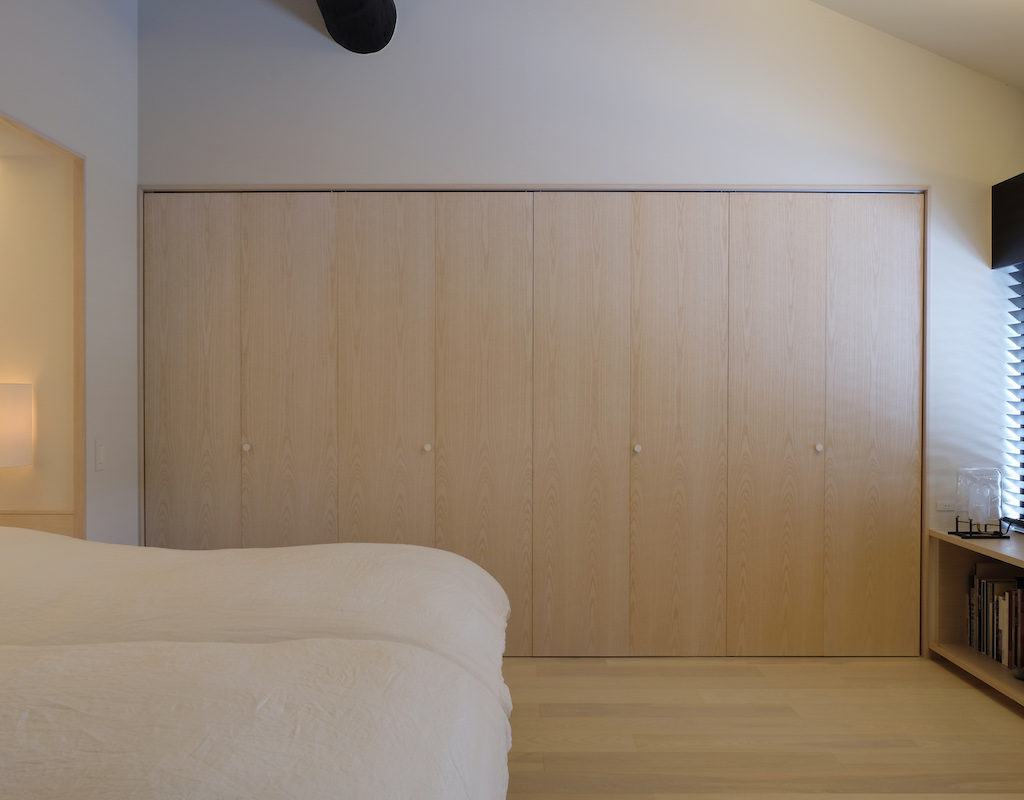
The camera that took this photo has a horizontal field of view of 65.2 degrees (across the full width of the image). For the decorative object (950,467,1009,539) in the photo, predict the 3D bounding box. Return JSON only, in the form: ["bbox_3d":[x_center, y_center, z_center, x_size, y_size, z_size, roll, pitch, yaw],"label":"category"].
[{"bbox_3d":[1.920,0.422,3.294,0.190,0.284,0.120,0,1,0],"label":"decorative object"}]

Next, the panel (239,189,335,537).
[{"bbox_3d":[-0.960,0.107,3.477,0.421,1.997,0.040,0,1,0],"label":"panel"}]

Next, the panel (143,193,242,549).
[{"bbox_3d":[-1.380,0.107,3.478,0.420,1.997,0.040,0,1,0],"label":"panel"}]

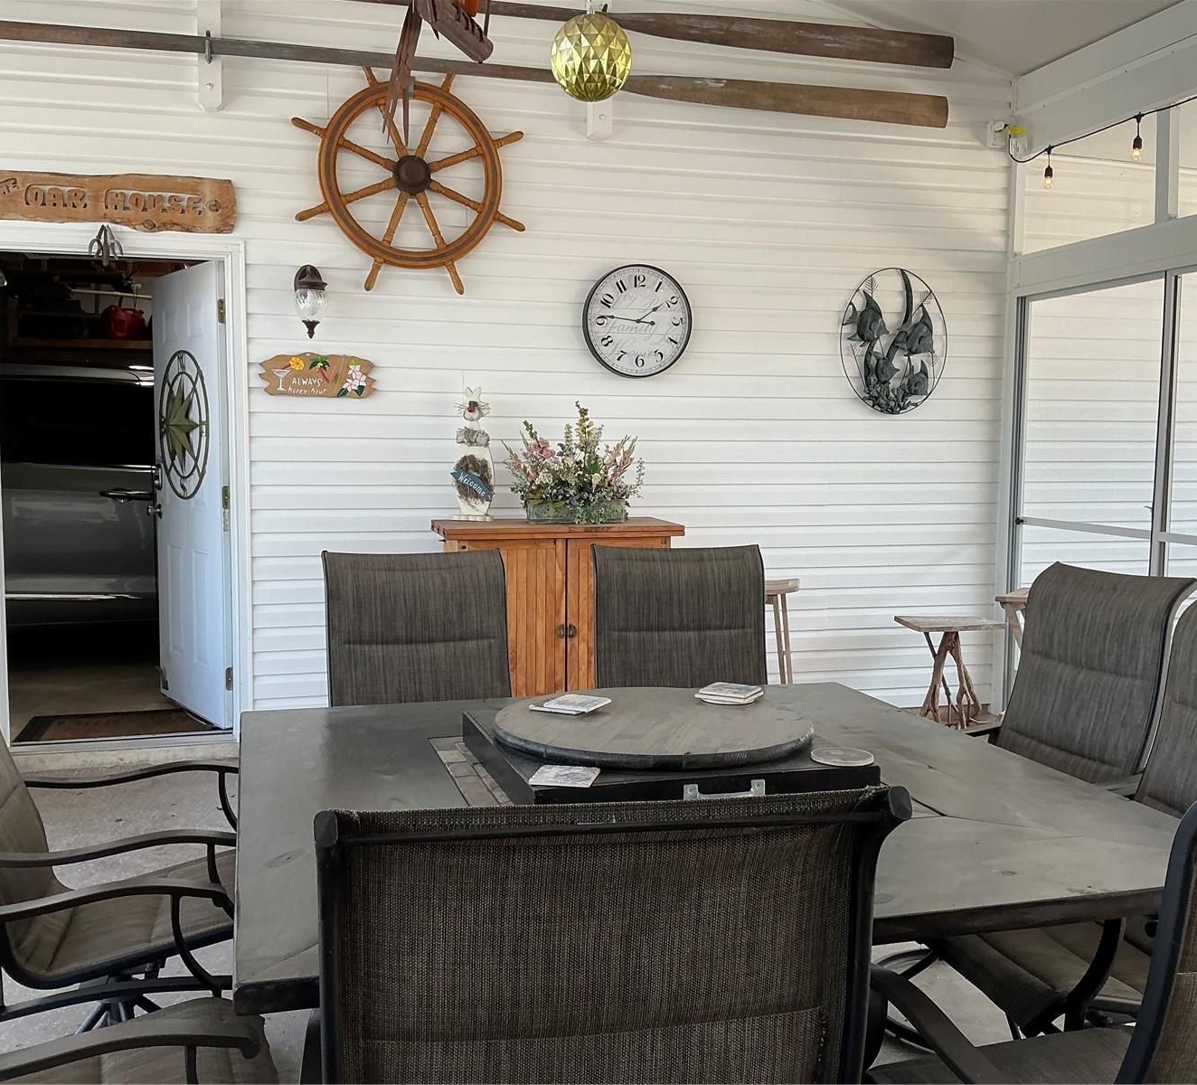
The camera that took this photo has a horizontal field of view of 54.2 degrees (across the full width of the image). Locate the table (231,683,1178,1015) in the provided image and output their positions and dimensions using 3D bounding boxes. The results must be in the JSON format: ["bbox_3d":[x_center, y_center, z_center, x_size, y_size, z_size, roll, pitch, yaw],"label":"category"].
[{"bbox_3d":[0.104,0.813,2.264,1.530,0.745,1.460,-1,5,-15],"label":"table"}]

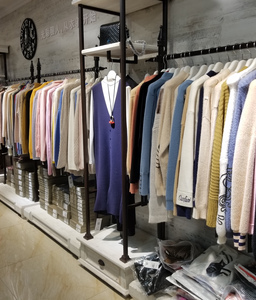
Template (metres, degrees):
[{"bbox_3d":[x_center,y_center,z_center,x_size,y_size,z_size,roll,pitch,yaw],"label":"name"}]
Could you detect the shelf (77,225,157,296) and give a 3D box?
[{"bbox_3d":[-0.051,0.869,2.476,0.469,0.193,0.632,-8,12,-40],"label":"shelf"}]

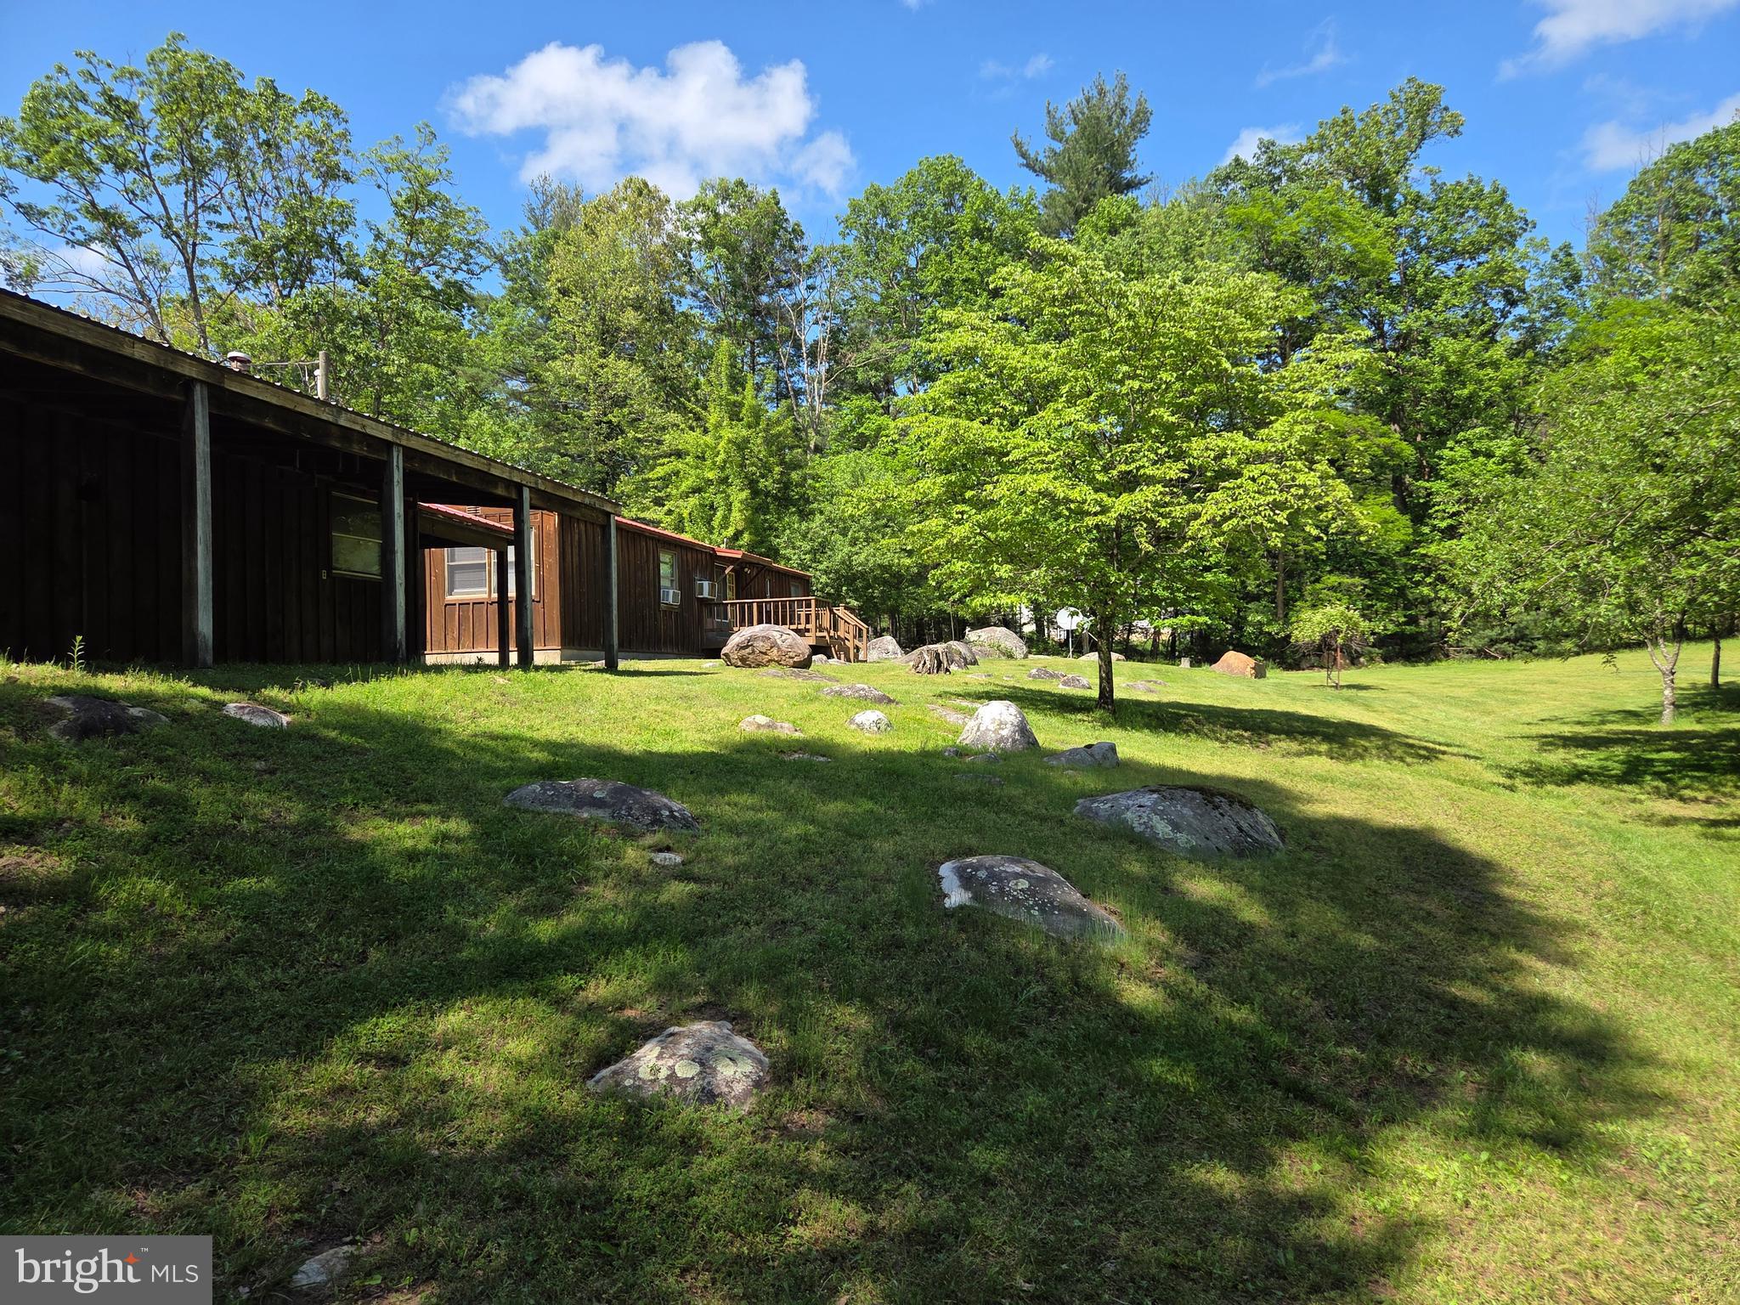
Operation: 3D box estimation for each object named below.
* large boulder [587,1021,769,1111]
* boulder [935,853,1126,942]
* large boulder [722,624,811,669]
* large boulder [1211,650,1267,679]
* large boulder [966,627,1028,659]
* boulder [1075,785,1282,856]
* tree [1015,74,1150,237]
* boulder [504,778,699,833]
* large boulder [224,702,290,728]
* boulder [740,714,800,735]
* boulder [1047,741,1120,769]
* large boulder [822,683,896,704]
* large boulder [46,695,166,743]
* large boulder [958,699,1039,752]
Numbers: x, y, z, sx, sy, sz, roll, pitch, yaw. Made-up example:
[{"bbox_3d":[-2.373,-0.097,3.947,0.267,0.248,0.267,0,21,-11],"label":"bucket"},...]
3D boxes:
[{"bbox_3d":[-0.588,1.277,3.549,0.554,0.240,0.433,-1,-1,0],"label":"large boulder"},{"bbox_3d":[0.839,1.268,6.100,0.975,0.370,0.605,-2,-1,18],"label":"boulder"},{"bbox_3d":[-1.896,-0.100,21.199,1.618,0.850,1.214,-1,-1,0],"label":"large boulder"},{"bbox_3d":[9.240,0.307,29.000,1.372,0.716,1.029,-1,0,18],"label":"large boulder"},{"bbox_3d":[3.683,-0.276,33.500,1.855,0.906,1.391,-1,0,6],"label":"large boulder"},{"bbox_3d":[2.082,1.137,7.800,1.396,0.446,0.908,-1,0,15],"label":"boulder"},{"bbox_3d":[9.259,-12.125,50.000,7.500,26.014,7.500,-1,0,11],"label":"tree"},{"bbox_3d":[-1.579,0.901,6.800,1.160,0.300,0.673,-2,-1,5],"label":"boulder"},{"bbox_3d":[-3.765,0.384,7.100,0.372,0.159,0.279,-1,0,-28],"label":"large boulder"},{"bbox_3d":[-1.020,0.728,11.800,0.626,0.222,0.470,-1,0,-5],"label":"boulder"},{"bbox_3d":[2.212,1.056,12.000,0.736,0.280,0.479,-2,-1,8],"label":"boulder"},{"bbox_3d":[-0.164,0.602,16.900,1.131,0.300,0.679,-2,-1,18],"label":"large boulder"},{"bbox_3d":[-4.233,0.369,6.400,0.569,0.263,0.427,-1,0,-34],"label":"large boulder"},{"bbox_3d":[1.341,0.775,12.200,0.881,0.559,0.749,-1,0,6],"label":"large boulder"}]

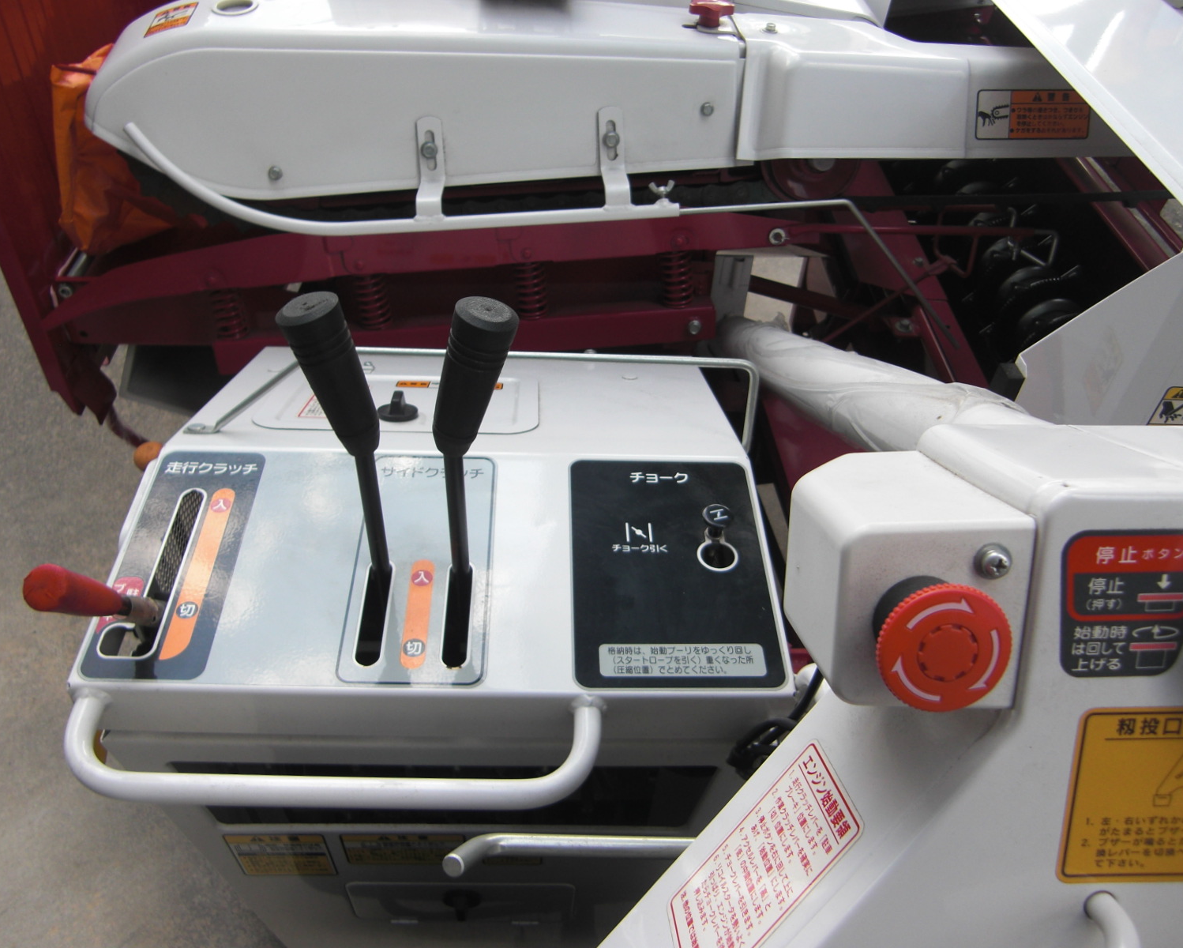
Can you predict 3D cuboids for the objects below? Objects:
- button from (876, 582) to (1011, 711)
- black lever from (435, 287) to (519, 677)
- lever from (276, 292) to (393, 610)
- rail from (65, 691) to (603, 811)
[{"bbox_3d":[0.105,0.050,0.315,0.040,0.040,0.027,0,14,-3],"label":"button"},{"bbox_3d":[-0.067,-0.005,0.543,0.034,0.196,0.030,6,41,-5],"label":"black lever"},{"bbox_3d":[-0.125,-0.006,0.542,0.034,0.197,0.030,-3,41,2],"label":"lever"},{"bbox_3d":[-0.131,0.143,0.527,0.277,0.018,0.057,1,41,-1],"label":"rail"}]

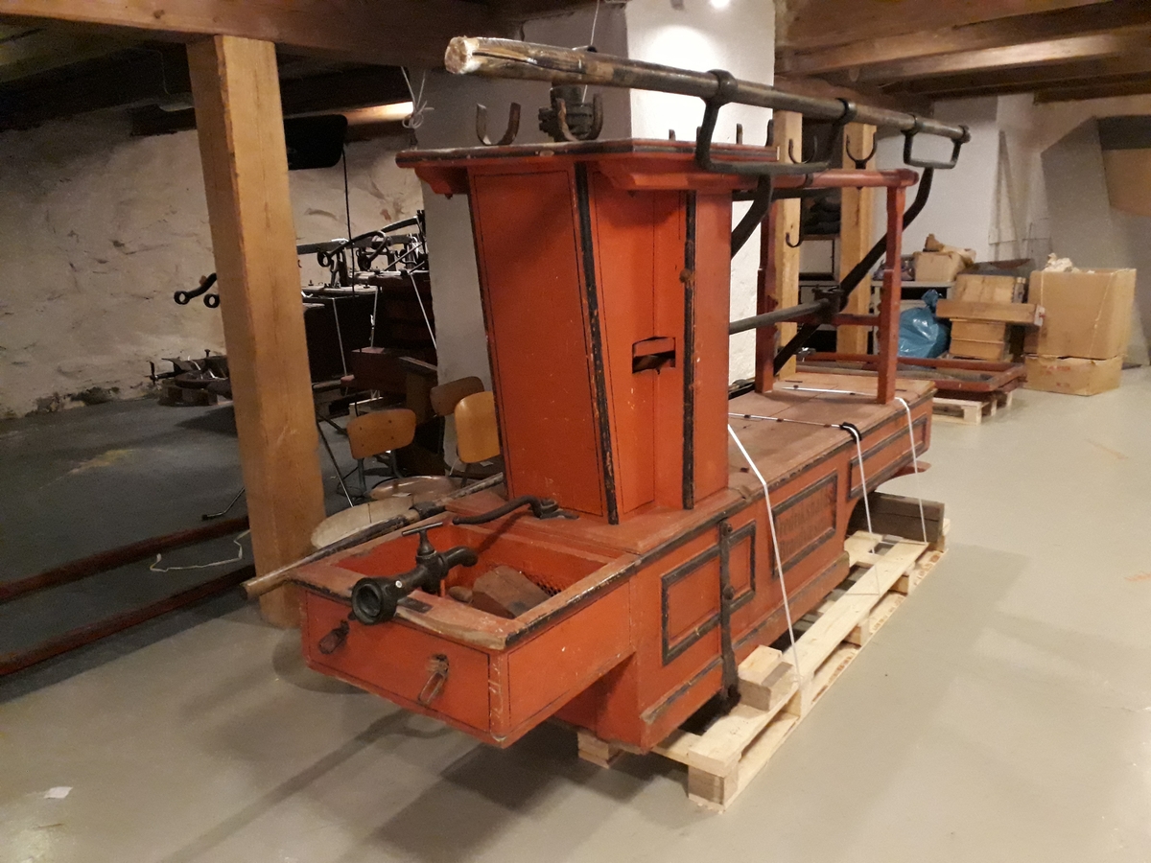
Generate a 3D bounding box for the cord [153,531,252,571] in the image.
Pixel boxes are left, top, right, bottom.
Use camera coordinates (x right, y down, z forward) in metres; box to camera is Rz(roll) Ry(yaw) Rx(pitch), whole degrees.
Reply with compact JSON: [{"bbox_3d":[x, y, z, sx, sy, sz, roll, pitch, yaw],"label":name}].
[{"bbox_3d":[-1.790,0.576,4.333,0.400,0.025,0.480,-5,14,-14],"label":"cord"}]

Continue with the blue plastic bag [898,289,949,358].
[{"bbox_3d":[3.228,-0.989,8.365,0.524,0.685,0.463,8,16,36],"label":"blue plastic bag"}]

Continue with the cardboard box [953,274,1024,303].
[{"bbox_3d":[3.376,-1.151,7.226,0.280,0.220,0.500,-14,18,-40],"label":"cardboard box"}]

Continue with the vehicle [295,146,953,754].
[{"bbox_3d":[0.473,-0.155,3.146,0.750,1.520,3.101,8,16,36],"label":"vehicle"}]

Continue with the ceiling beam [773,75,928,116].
[{"bbox_3d":[1.895,-2.290,6.191,0.201,0.201,2.215,10,18,43],"label":"ceiling beam"}]

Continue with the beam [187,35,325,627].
[{"bbox_3d":[-1.152,-0.309,3.366,0.176,2.134,0.227,10,18,41],"label":"beam"}]

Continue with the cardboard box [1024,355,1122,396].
[{"bbox_3d":[4.061,-0.497,7.343,0.463,0.292,0.544,-12,16,-35],"label":"cardboard box"}]

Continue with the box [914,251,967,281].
[{"bbox_3d":[3.767,-1.709,9.318,0.393,0.282,0.352,6,16,32],"label":"box"}]

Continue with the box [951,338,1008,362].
[{"bbox_3d":[3.325,-0.678,7.297,0.240,0.135,0.440,-14,18,-40],"label":"box"}]

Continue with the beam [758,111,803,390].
[{"bbox_3d":[1.357,-1.001,5.857,0.170,2.140,0.210,9,18,40],"label":"beam"}]

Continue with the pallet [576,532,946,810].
[{"bbox_3d":[0.704,0.649,3.406,0.800,0.140,2.180,8,17,36],"label":"pallet"}]

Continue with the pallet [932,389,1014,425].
[{"bbox_3d":[2.664,-0.267,6.917,1.208,0.146,0.826,10,18,43],"label":"pallet"}]

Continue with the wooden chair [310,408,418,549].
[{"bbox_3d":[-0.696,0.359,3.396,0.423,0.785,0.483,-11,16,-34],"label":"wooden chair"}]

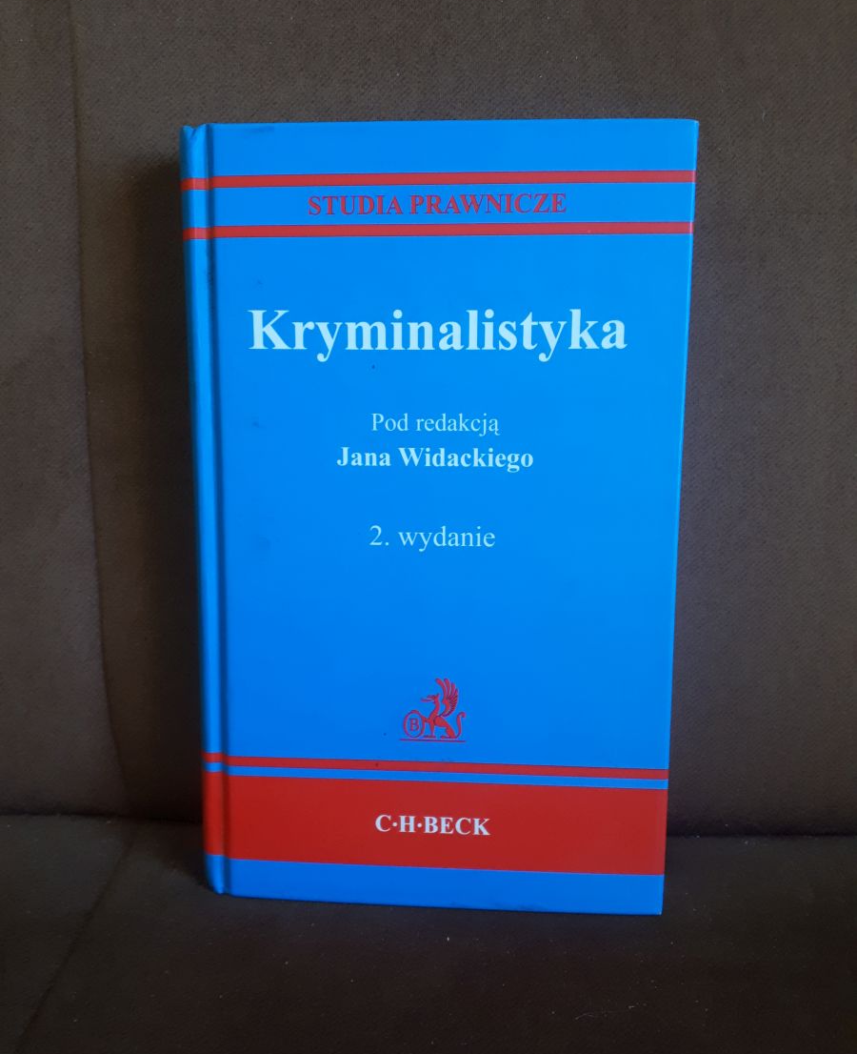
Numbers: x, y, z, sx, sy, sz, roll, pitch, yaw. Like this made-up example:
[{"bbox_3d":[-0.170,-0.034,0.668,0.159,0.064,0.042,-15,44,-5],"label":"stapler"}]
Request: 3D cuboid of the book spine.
[{"bbox_3d":[-0.065,0.000,0.274,0.012,0.225,0.032,1,8,4],"label":"book spine"}]

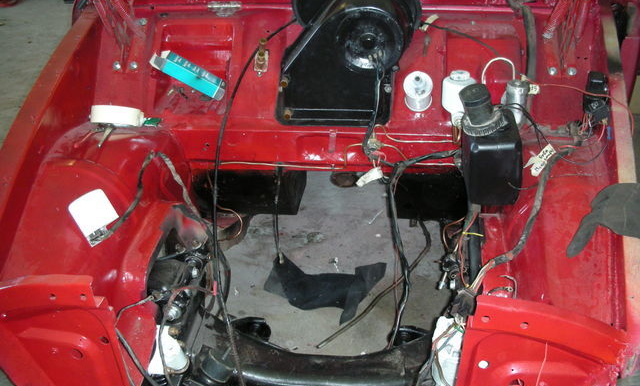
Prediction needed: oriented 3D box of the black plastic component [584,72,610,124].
[{"bbox_3d":[0.624,-0.215,1.460,0.060,0.100,0.055,4,41,18],"label":"black plastic component"}]

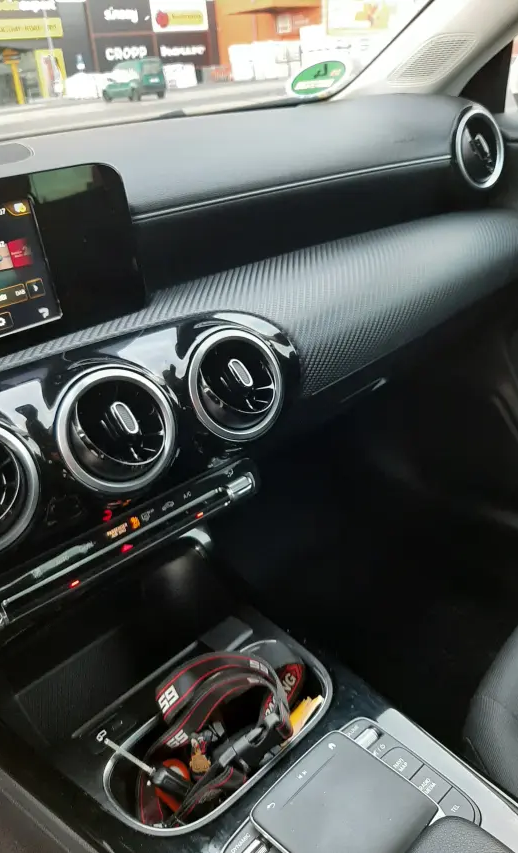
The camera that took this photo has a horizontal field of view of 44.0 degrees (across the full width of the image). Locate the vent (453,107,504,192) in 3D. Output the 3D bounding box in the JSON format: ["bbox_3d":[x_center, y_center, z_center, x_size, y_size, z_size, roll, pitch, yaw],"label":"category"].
[{"bbox_3d":[0.278,-0.358,0.834,0.099,0.100,0.038,-21,20,-31],"label":"vent"}]

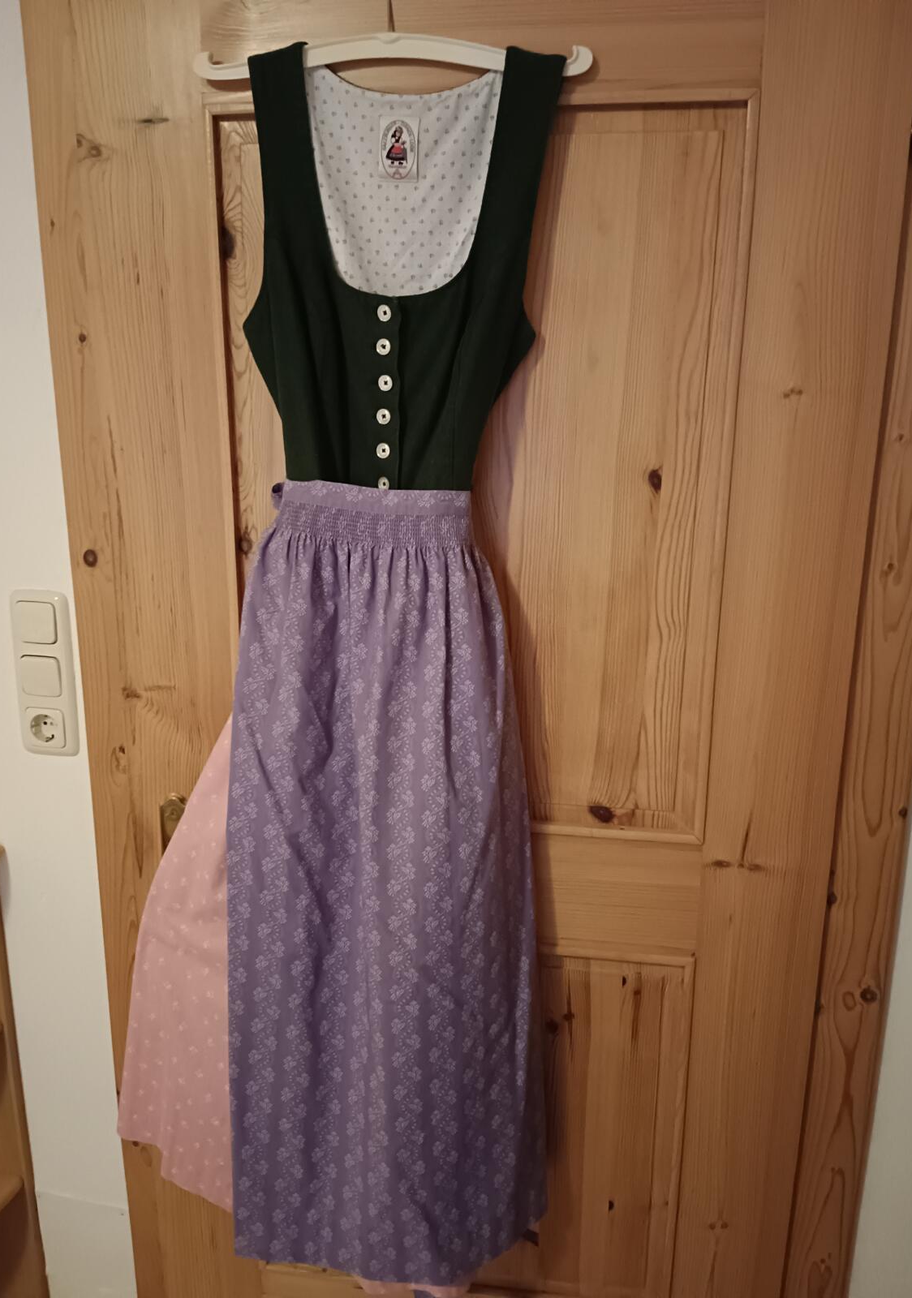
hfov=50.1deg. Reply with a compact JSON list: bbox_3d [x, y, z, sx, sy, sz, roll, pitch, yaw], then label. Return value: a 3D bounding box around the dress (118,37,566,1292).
[{"bbox_3d":[-0.170,0.119,1.101,0.585,1.470,0.150,3,14,8],"label":"dress"}]

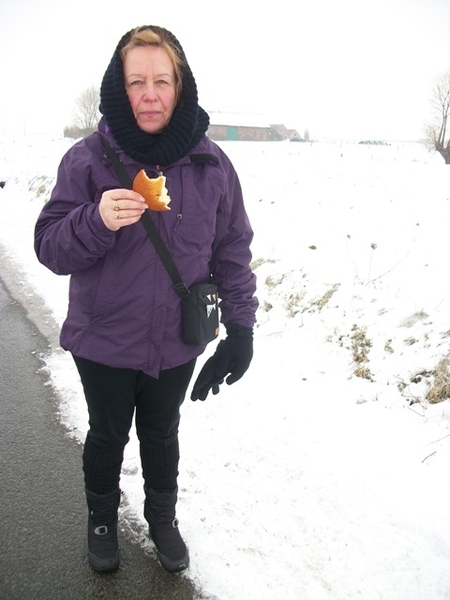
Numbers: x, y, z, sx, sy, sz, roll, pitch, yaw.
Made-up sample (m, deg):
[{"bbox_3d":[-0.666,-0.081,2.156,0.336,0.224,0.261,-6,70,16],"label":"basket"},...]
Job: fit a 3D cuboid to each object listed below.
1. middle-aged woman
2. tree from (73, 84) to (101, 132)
[{"bbox_3d":[-0.239,0.081,1.659,0.660,1.660,0.450,0,17,-6],"label":"middle-aged woman"},{"bbox_3d":[-18.686,-25.901,75.937,4.388,6.820,4.388,2,17,0],"label":"tree"}]

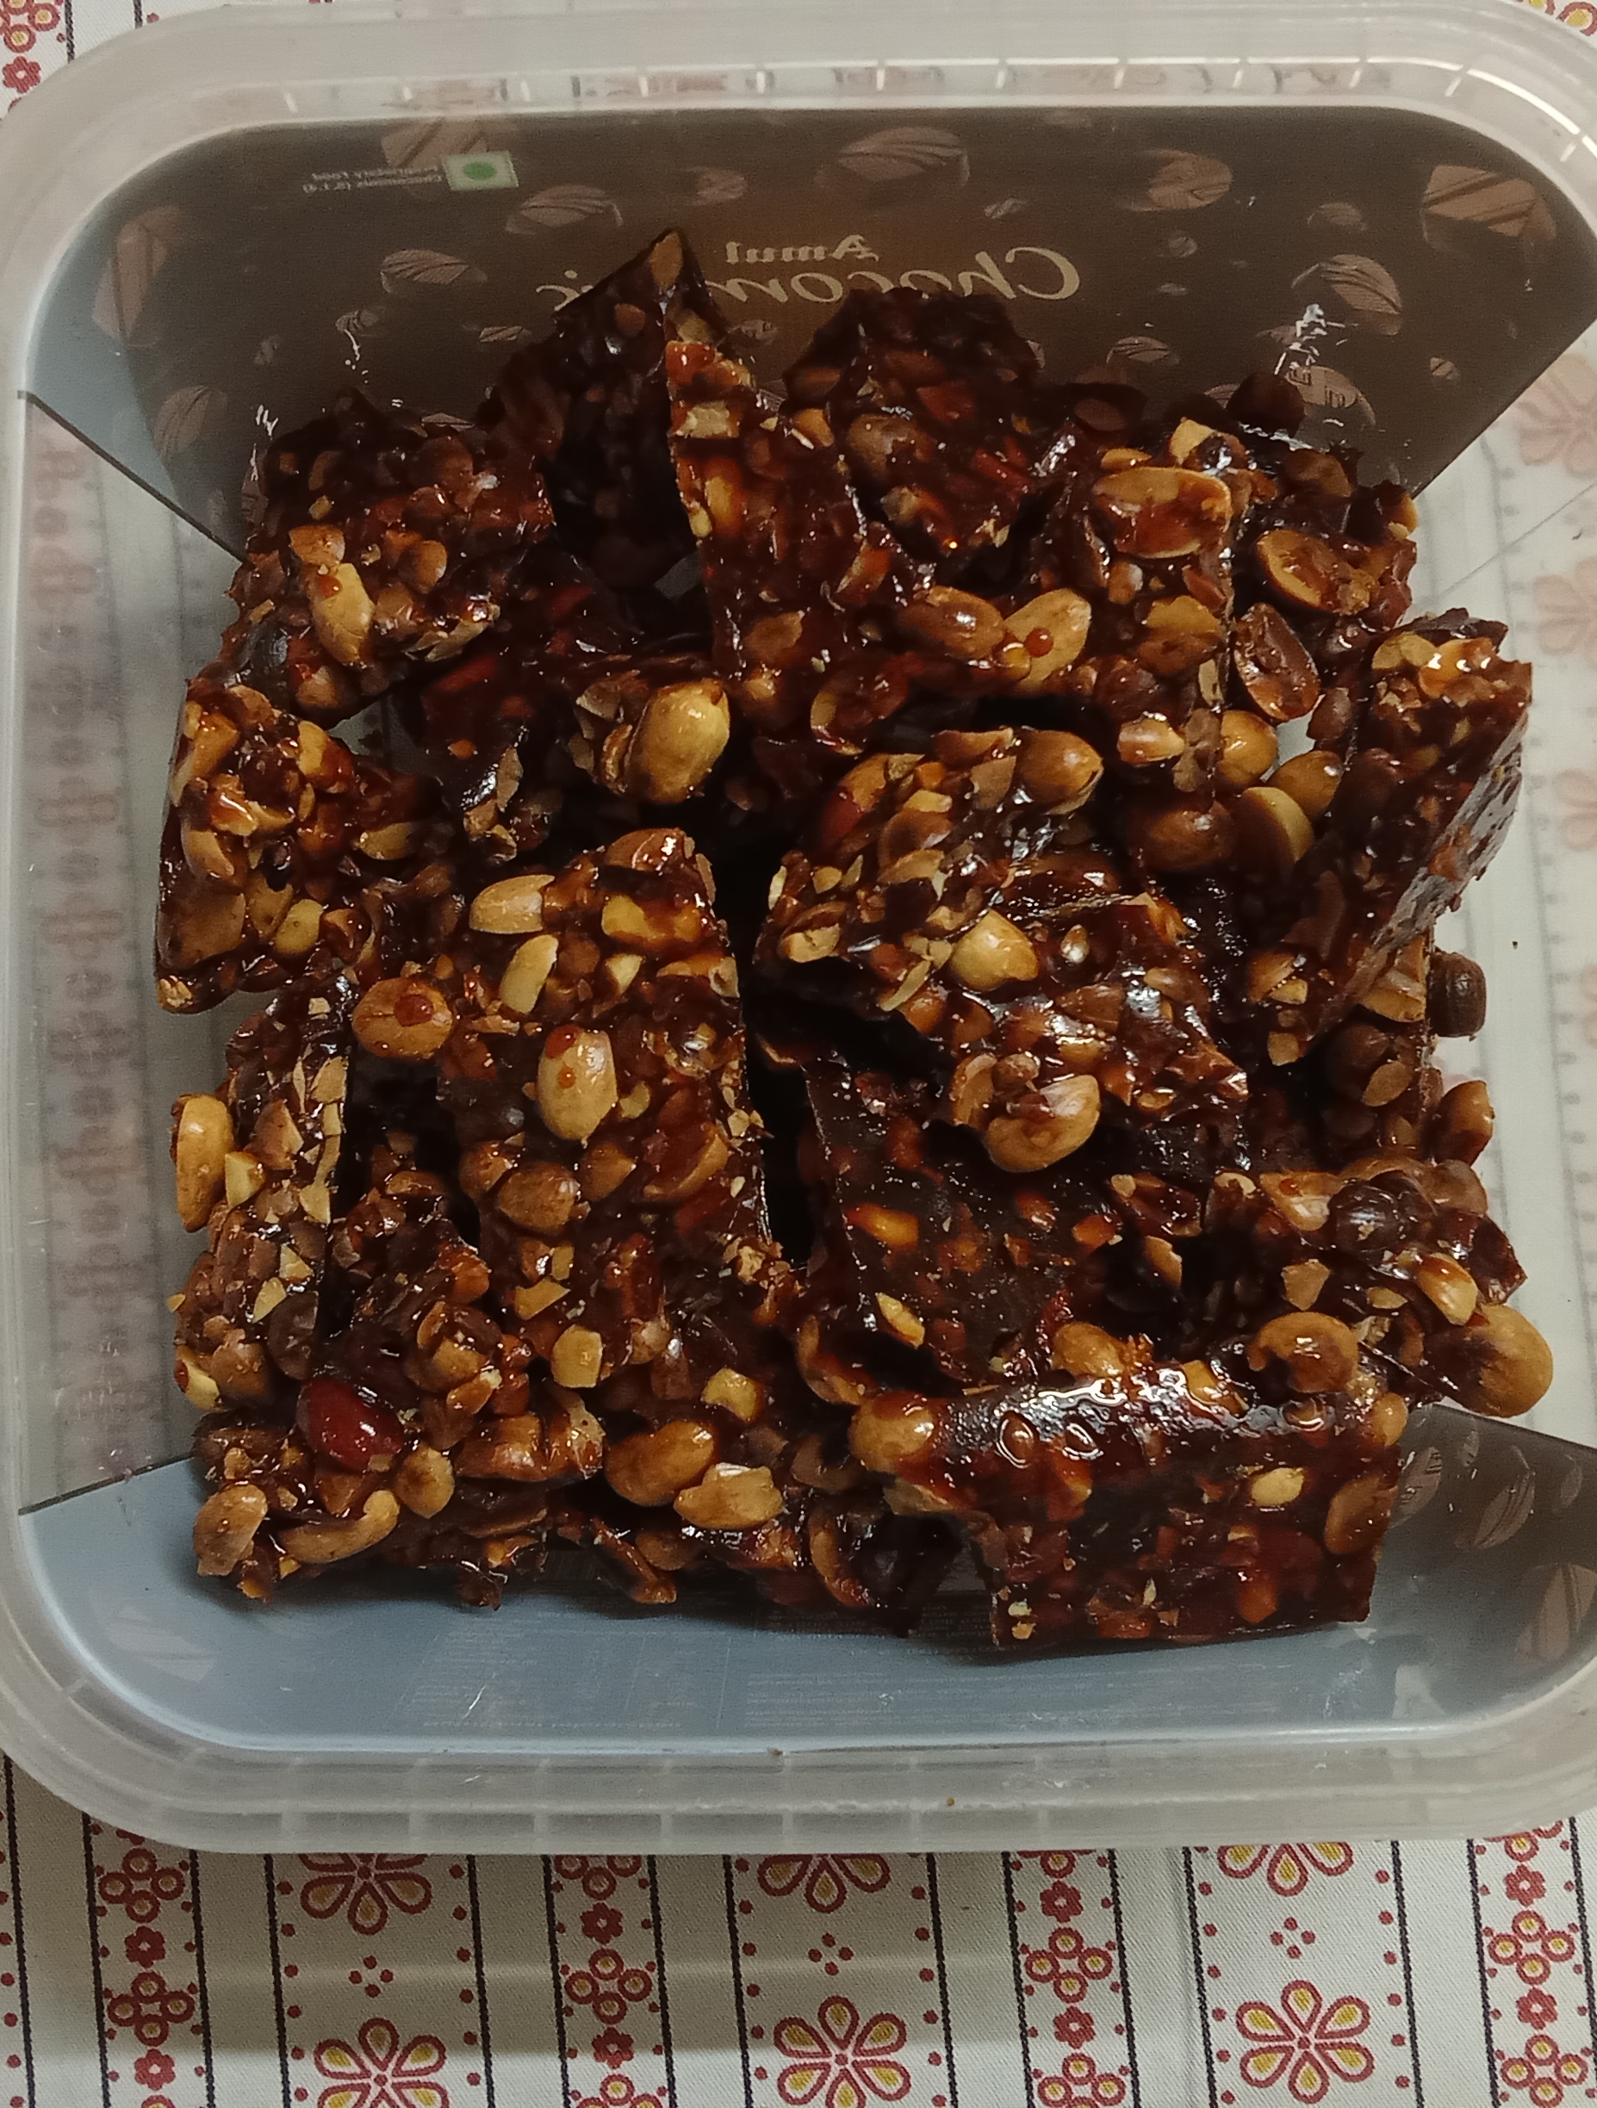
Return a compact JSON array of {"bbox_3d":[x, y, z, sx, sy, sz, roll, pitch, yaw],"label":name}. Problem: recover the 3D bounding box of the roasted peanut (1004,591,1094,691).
[{"bbox_3d":[0.023,-0.039,0.213,0.007,0.007,0.011,41,87,3],"label":"roasted peanut"}]

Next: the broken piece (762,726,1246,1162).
[{"bbox_3d":[0.019,-0.010,0.211,0.033,0.016,0.040,-38,86,-2],"label":"broken piece"}]

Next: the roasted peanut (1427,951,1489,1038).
[{"bbox_3d":[0.065,-0.006,0.223,0.007,0.007,0.009,0,86,1],"label":"roasted peanut"}]

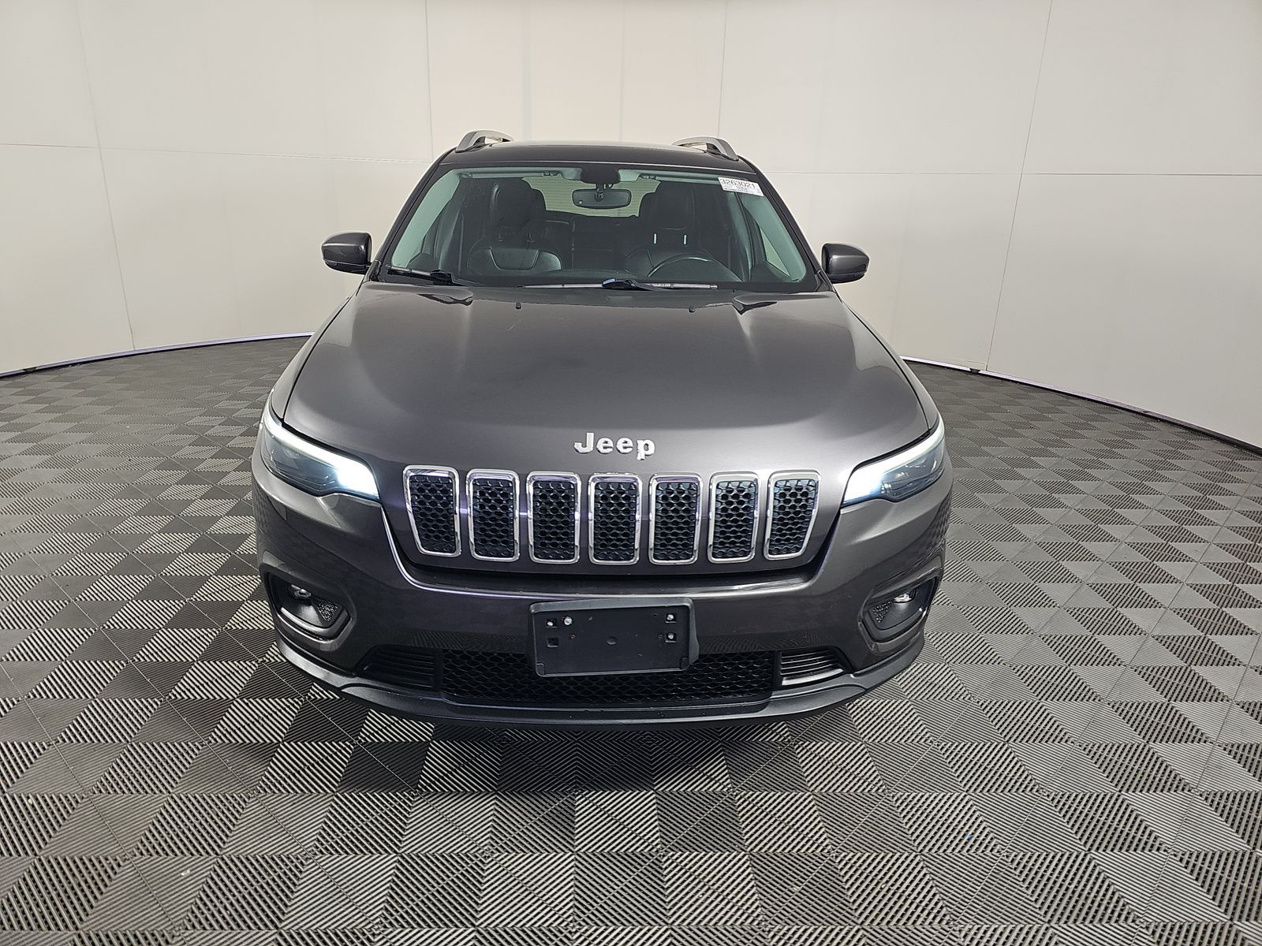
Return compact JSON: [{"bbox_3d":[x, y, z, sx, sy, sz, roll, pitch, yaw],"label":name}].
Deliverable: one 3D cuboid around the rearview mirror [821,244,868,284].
[{"bbox_3d":[0.804,-0.781,3.138,0.190,0.155,0.180,0,20,-4],"label":"rearview mirror"}]

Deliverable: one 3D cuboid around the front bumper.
[{"bbox_3d":[-0.057,0.248,2.143,1.800,0.615,0.550,0,20,-4],"label":"front bumper"}]

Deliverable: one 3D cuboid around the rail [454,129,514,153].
[{"bbox_3d":[-0.702,-1.620,4.143,0.100,0.115,1.770,0,20,-4],"label":"rail"}]

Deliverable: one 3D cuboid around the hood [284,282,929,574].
[{"bbox_3d":[-0.065,-0.187,2.310,1.600,0.530,1.100,0,20,-4],"label":"hood"}]

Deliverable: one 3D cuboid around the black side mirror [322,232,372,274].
[{"bbox_3d":[-1.022,-0.795,3.022,0.190,0.155,0.180,0,20,-4],"label":"black side mirror"}]

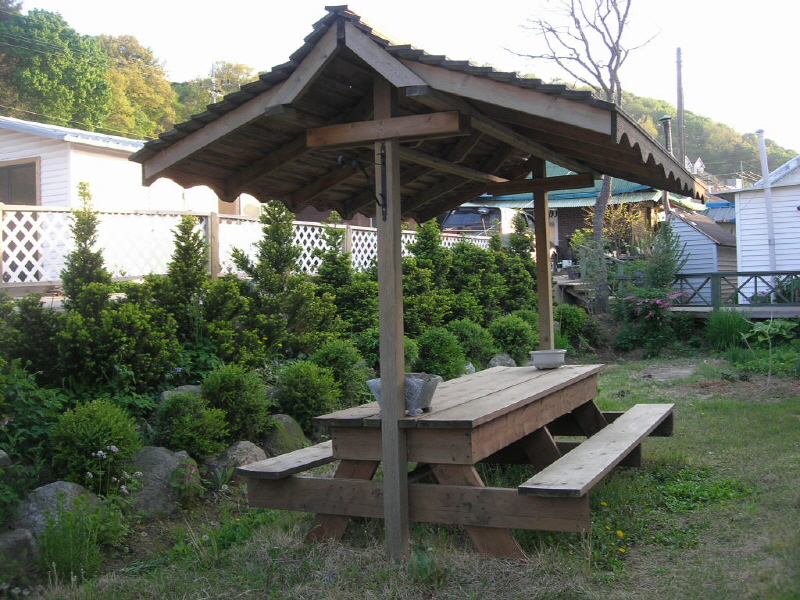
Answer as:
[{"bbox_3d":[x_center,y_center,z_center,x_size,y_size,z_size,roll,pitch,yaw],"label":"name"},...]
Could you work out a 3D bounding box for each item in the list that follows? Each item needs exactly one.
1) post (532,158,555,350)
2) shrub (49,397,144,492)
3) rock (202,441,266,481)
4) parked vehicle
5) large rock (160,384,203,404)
[{"bbox_3d":[1.249,0.051,7.508,0.094,2.548,0.094,-2,0,25],"label":"post"},{"bbox_3d":[-2.074,1.001,6.000,0.630,0.660,0.620,-2,0,-19],"label":"shrub"},{"bbox_3d":[-1.300,1.277,6.900,0.500,0.350,0.420,-2,0,-11],"label":"rock"},{"bbox_3d":[2.921,-1.459,24.655,1.780,1.900,4.600,-2,0,27],"label":"parked vehicle"},{"bbox_3d":[-1.865,0.852,7.600,0.500,0.270,0.380,-2,0,-14],"label":"large rock"}]

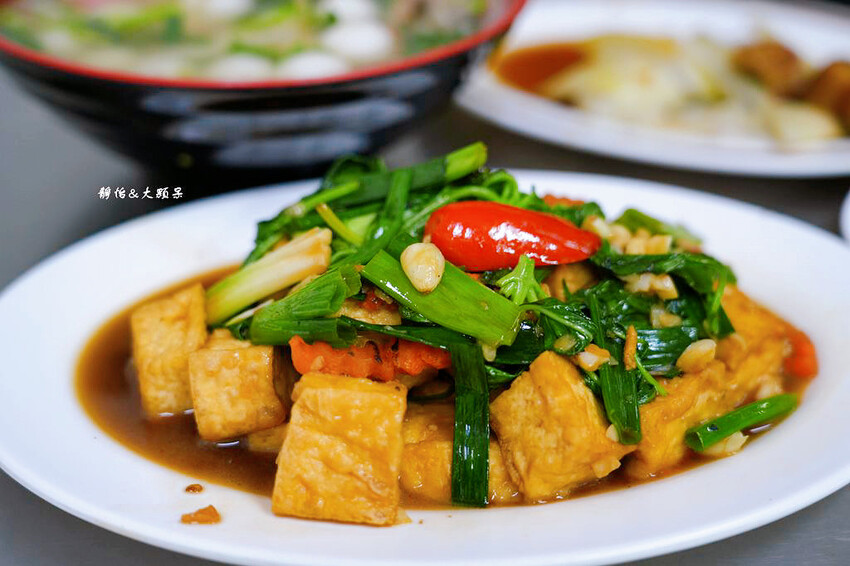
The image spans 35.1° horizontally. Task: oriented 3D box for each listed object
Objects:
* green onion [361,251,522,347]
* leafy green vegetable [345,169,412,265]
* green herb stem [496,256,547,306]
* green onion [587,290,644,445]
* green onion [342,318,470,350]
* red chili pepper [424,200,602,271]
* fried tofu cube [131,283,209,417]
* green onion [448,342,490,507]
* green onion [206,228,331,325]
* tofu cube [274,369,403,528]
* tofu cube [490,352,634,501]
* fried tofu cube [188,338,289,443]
[{"bbox_3d":[0.005,0.004,0.419,0.048,0.014,0.009,22,-2,12],"label":"green onion"},{"bbox_3d":[-0.016,-0.023,0.449,0.014,0.010,0.045,22,44,3],"label":"leafy green vegetable"},{"bbox_3d":[0.031,-0.001,0.431,0.013,0.008,0.015,11,65,1],"label":"green herb stem"},{"bbox_3d":[0.058,0.025,0.414,0.011,0.008,0.049,-5,60,-2],"label":"green onion"},{"bbox_3d":[-0.005,0.015,0.411,0.038,0.006,0.008,8,80,2],"label":"green onion"},{"bbox_3d":[0.028,-0.016,0.425,0.054,0.018,0.018,5,34,-11],"label":"red chili pepper"},{"bbox_3d":[-0.084,0.023,0.440,0.021,0.034,0.022,-13,19,-10],"label":"fried tofu cube"},{"bbox_3d":[0.013,0.042,0.400,0.011,0.008,0.049,-1,63,1],"label":"green onion"},{"bbox_3d":[-0.051,-0.003,0.434,0.039,0.013,0.011,-25,-1,1],"label":"green onion"},{"bbox_3d":[-0.026,0.049,0.402,0.034,0.037,0.029,5,7,3],"label":"tofu cube"},{"bbox_3d":[0.042,0.044,0.410,0.031,0.029,0.027,-21,9,11],"label":"tofu cube"},{"bbox_3d":[-0.059,0.034,0.427,0.025,0.028,0.023,-10,18,-5],"label":"fried tofu cube"}]

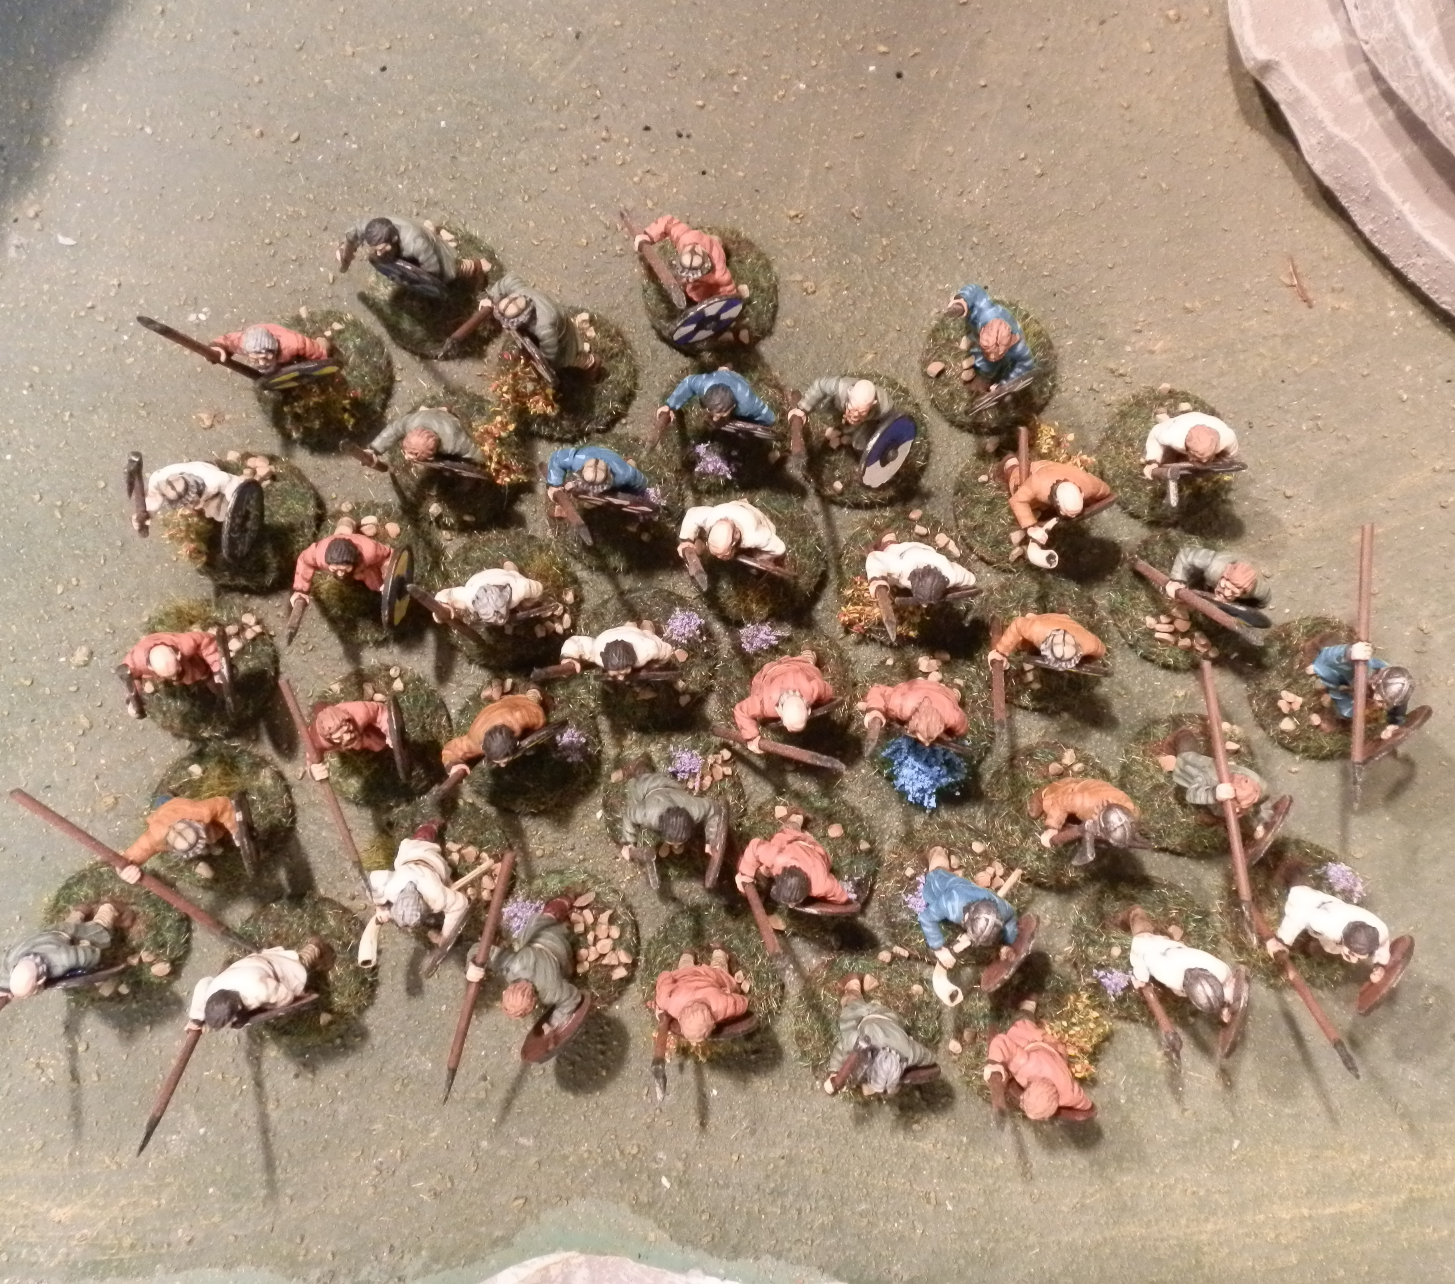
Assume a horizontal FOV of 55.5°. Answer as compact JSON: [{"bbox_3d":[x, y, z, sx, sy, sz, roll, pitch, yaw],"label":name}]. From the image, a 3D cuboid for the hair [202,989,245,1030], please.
[{"bbox_3d":[-0.078,0.057,0.216,0.006,0.006,0.006,14,83,2],"label":"hair"}]

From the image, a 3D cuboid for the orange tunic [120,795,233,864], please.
[{"bbox_3d":[-0.091,0.031,0.234,0.017,0.015,0.010,-13,84,-1],"label":"orange tunic"}]

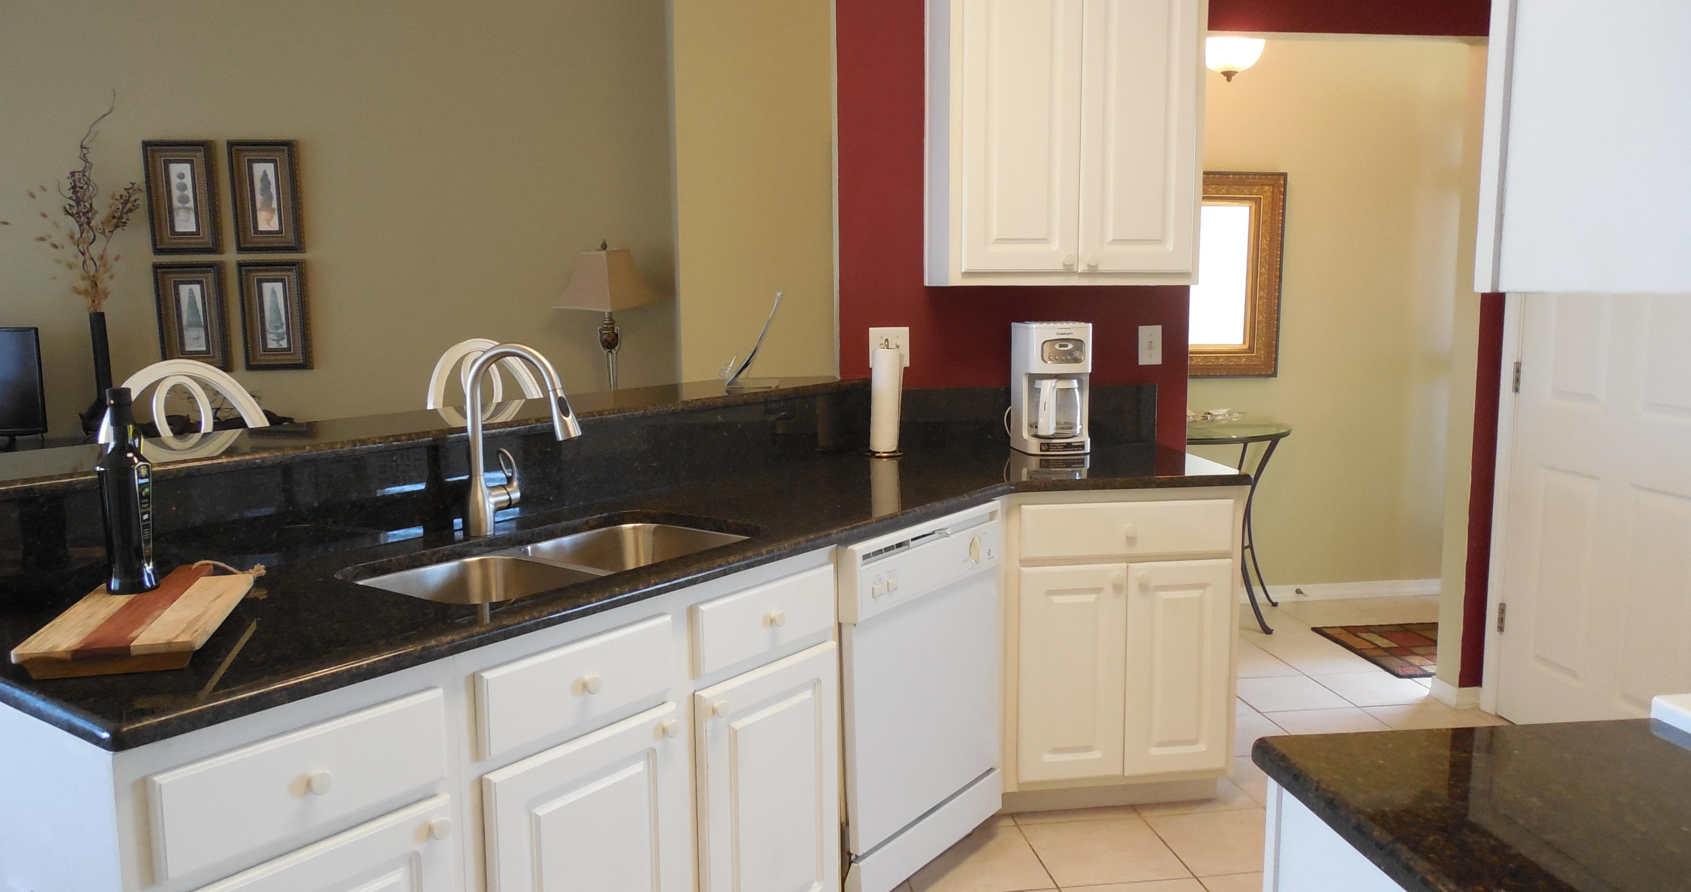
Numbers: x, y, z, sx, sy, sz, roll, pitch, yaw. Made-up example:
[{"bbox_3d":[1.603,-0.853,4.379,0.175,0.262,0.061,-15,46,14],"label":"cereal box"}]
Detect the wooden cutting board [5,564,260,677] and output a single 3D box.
[{"bbox_3d":[-0.930,0.231,1.650,0.198,0.043,0.440,-2,7,-15],"label":"wooden cutting board"}]

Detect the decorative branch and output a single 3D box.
[{"bbox_3d":[-3.263,-1.022,5.157,0.540,0.919,0.400,-2,7,-8],"label":"decorative branch"}]

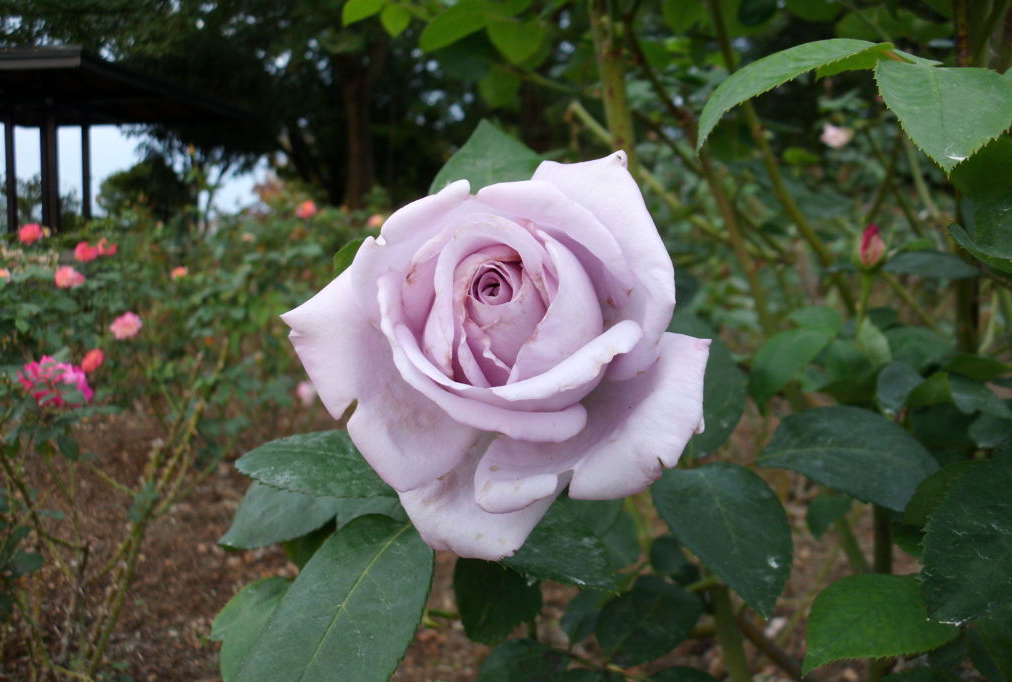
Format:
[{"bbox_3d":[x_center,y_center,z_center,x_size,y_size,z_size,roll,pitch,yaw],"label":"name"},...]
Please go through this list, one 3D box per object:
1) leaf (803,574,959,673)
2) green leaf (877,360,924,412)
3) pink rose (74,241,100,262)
[{"bbox_3d":[0.155,0.117,0.330,0.060,0.012,0.040,-19,42,-13],"label":"leaf"},{"bbox_3d":[0.238,0.027,0.480,0.028,0.034,0.010,7,-35,19],"label":"green leaf"},{"bbox_3d":[-1.314,-0.281,2.500,0.080,0.070,0.075,0,4,-11],"label":"pink rose"}]

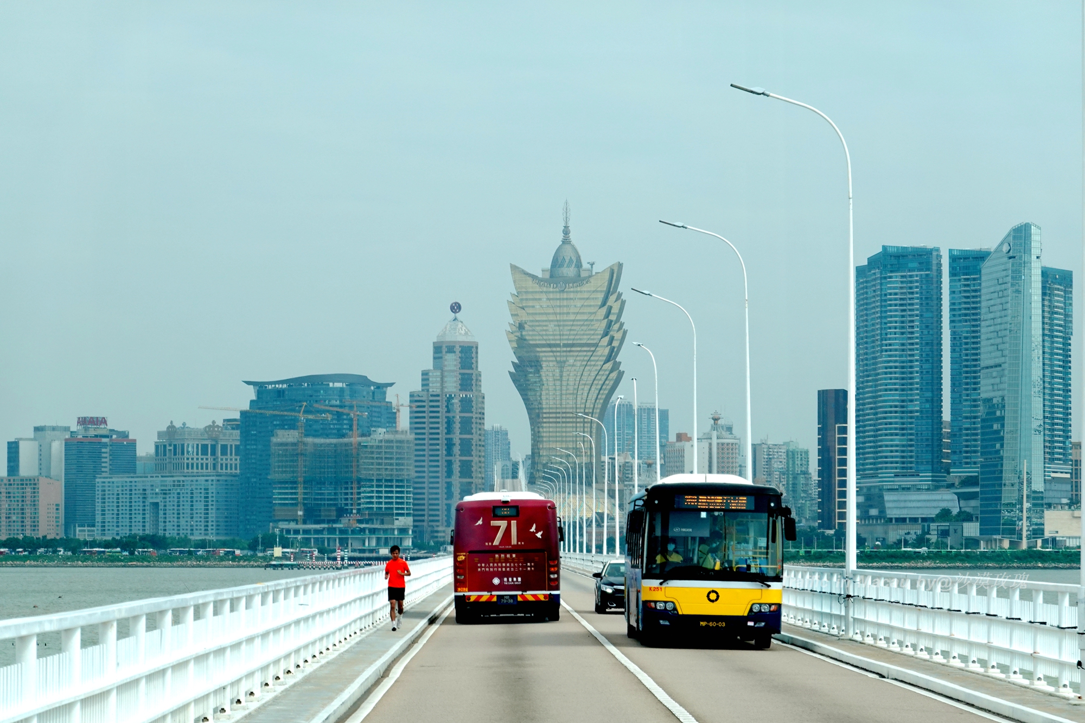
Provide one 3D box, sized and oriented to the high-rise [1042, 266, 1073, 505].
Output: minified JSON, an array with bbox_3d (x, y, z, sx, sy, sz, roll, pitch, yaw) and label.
[{"bbox_3d":[291.221,21.179,2048.000,24.000,150.720,32.000,-2,-4,37],"label":"high-rise"}]

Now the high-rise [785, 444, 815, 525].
[{"bbox_3d":[214.529,109.969,2950.000,24.000,83.720,22.000,-1,-3,12],"label":"high-rise"}]

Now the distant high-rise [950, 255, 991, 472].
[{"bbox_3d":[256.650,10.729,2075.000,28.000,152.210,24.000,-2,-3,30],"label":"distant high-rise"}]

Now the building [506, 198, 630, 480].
[{"bbox_3d":[17.569,9.102,2610.000,84.000,250.450,66.000,0,-3,8],"label":"building"}]

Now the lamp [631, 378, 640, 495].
[{"bbox_3d":[4.400,5.630,167.100,0.400,9.800,2.100,0,-3,-3],"label":"lamp"}]

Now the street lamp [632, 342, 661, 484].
[{"bbox_3d":[4.205,4.301,142.200,0.350,10.100,2.200,1,-3,-26],"label":"street lamp"}]

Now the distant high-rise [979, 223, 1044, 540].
[{"bbox_3d":[264.368,15.038,1985.000,25.000,182.840,48.000,1,-3,-10],"label":"distant high-rise"}]

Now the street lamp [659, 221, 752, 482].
[{"bbox_3d":[4.170,1.468,90.100,2.400,10.100,0.350,0,-3,1],"label":"street lamp"}]

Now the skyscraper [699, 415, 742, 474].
[{"bbox_3d":[124.605,82.905,2480.000,30.000,95.430,30.000,0,-3,0],"label":"skyscraper"}]

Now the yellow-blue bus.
[{"bbox_3d":[2.980,3.830,67.800,2.500,3.250,10.500,0,-3,-1],"label":"yellow-blue bus"}]

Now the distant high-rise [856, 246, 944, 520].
[{"bbox_3d":[207.479,19.475,2050.000,44.000,173.000,27.000,-2,-4,34],"label":"distant high-rise"}]

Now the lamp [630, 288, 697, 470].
[{"bbox_3d":[3.947,2.664,114.800,2.150,10.100,0.350,0,-3,6],"label":"lamp"}]

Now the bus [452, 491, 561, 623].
[{"bbox_3d":[-0.885,4.930,88.400,2.500,3.200,10.500,0,-3,-1],"label":"bus"}]

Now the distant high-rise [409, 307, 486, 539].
[{"bbox_3d":[-63.408,45.310,2355.000,44.000,165.000,41.000,1,-3,-10],"label":"distant high-rise"}]

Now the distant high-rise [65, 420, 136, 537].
[{"bbox_3d":[-311.215,86.186,2480.000,45.000,93.000,24.000,1,-3,-22],"label":"distant high-rise"}]

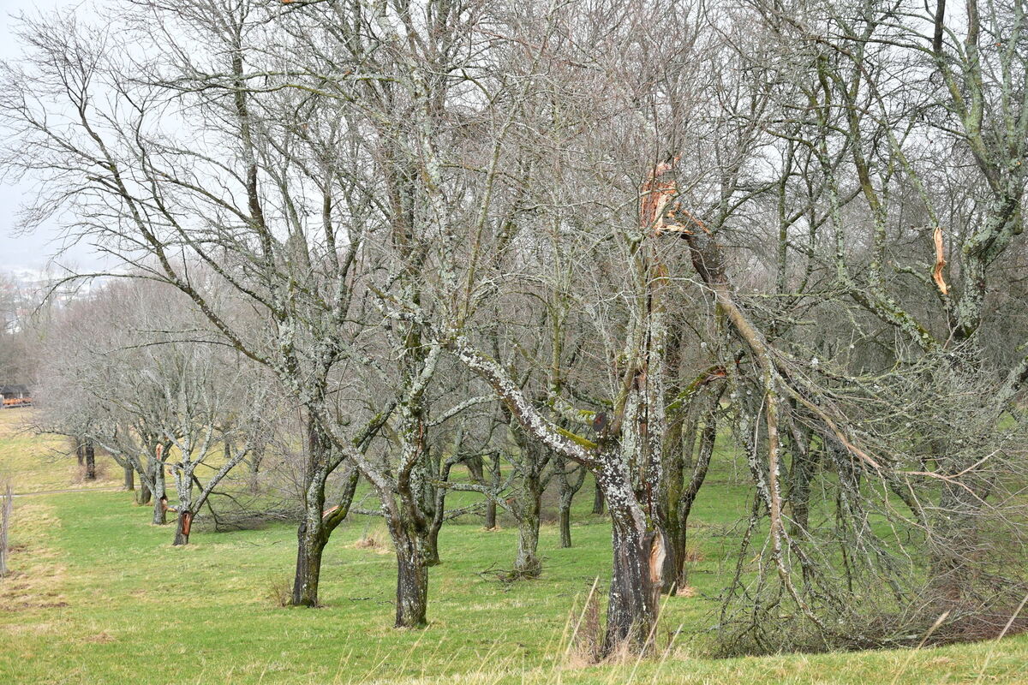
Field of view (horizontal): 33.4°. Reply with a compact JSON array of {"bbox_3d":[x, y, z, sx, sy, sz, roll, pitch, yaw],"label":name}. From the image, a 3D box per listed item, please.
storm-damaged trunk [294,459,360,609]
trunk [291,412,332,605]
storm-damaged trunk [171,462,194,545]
[{"bbox_3d":[-3.005,3.087,27.500,1.073,2.310,0.750,0,0,0],"label":"storm-damaged trunk"},{"bbox_3d":[-2.962,2.472,25.150,0.604,2.817,0.580,0,1,0],"label":"trunk"},{"bbox_3d":[-8.311,4.053,43.000,0.559,2.064,0.470,0,0,0],"label":"storm-damaged trunk"}]

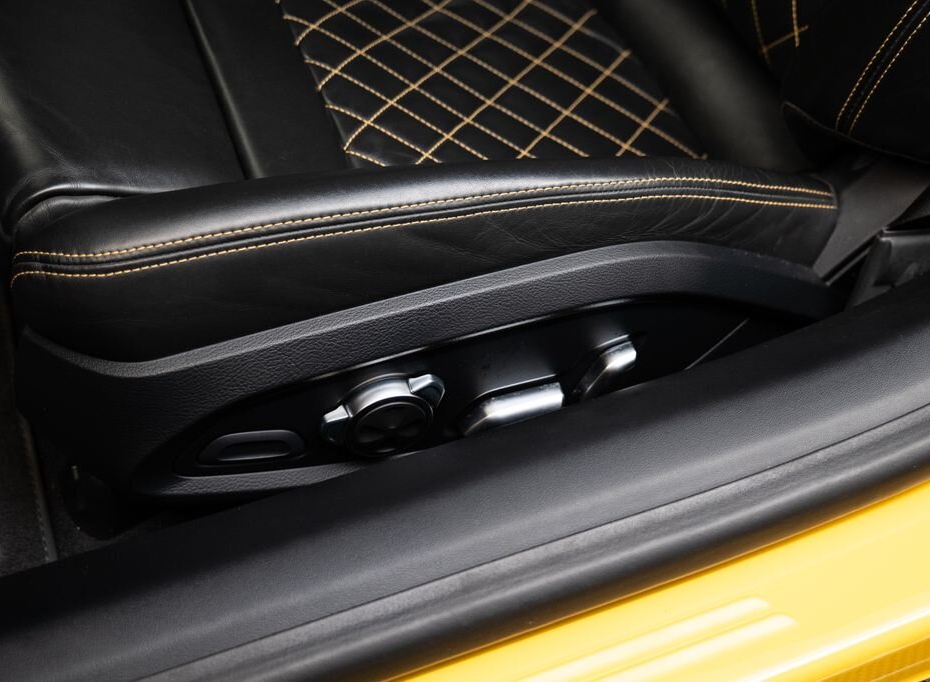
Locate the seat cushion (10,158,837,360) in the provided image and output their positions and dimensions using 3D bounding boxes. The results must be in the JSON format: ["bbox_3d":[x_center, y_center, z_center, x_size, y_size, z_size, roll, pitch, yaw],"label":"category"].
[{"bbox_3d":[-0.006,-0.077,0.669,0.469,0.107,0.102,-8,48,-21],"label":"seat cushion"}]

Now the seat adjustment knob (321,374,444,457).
[{"bbox_3d":[-0.049,0.043,0.683,0.069,0.051,0.021,-14,50,-14],"label":"seat adjustment knob"}]

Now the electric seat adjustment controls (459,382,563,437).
[{"bbox_3d":[0.028,0.042,0.689,0.058,0.021,0.020,-14,50,-14],"label":"electric seat adjustment controls"}]

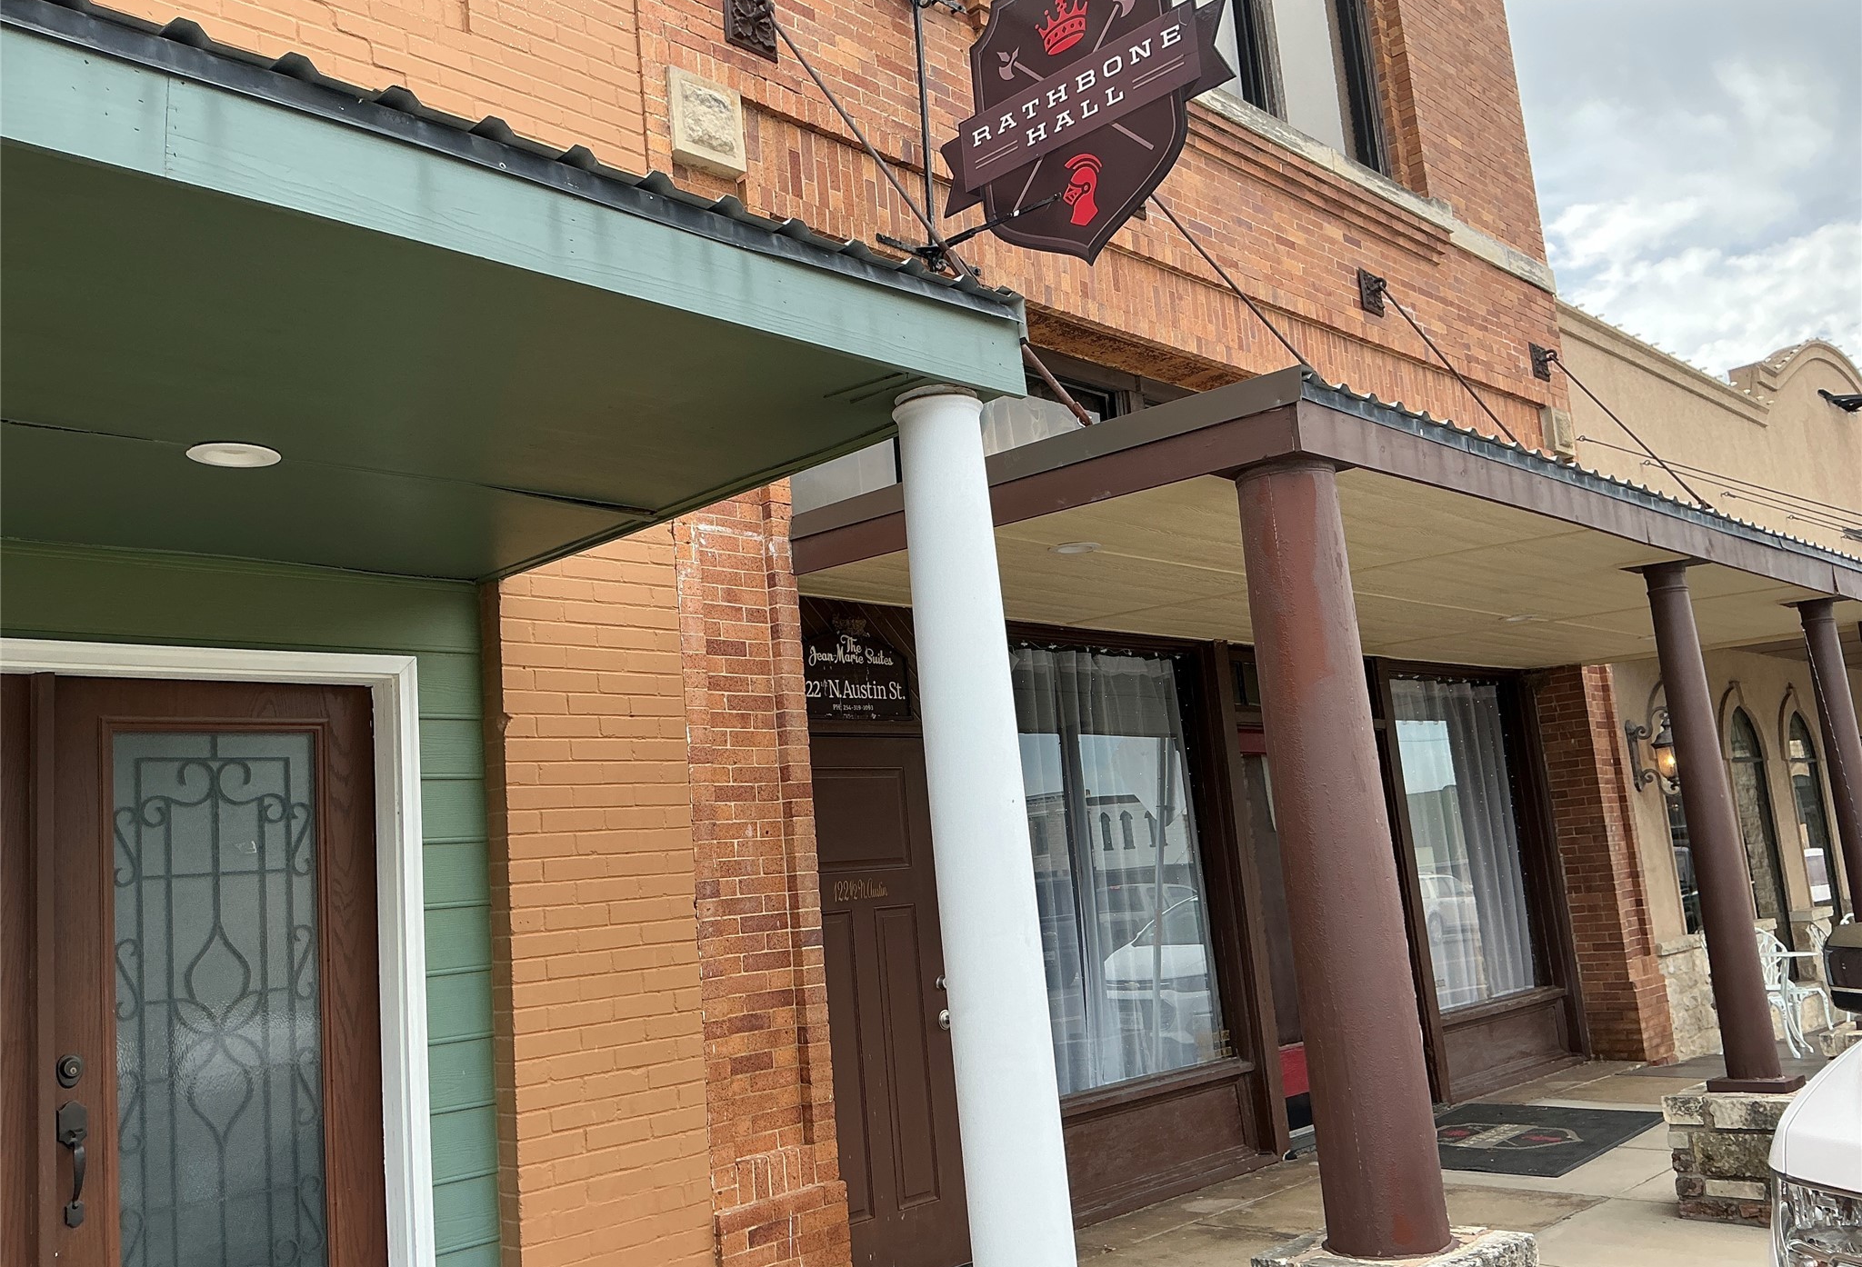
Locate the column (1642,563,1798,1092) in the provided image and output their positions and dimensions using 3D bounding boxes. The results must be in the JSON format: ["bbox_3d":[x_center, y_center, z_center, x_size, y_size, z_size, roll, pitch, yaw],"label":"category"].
[{"bbox_3d":[3.066,0.736,5.934,0.250,2.060,0.250,4,-13,-45],"label":"column"}]

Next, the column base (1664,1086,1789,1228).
[{"bbox_3d":[3.187,1.971,5.744,0.540,0.460,0.540,4,-13,-45],"label":"column base"}]

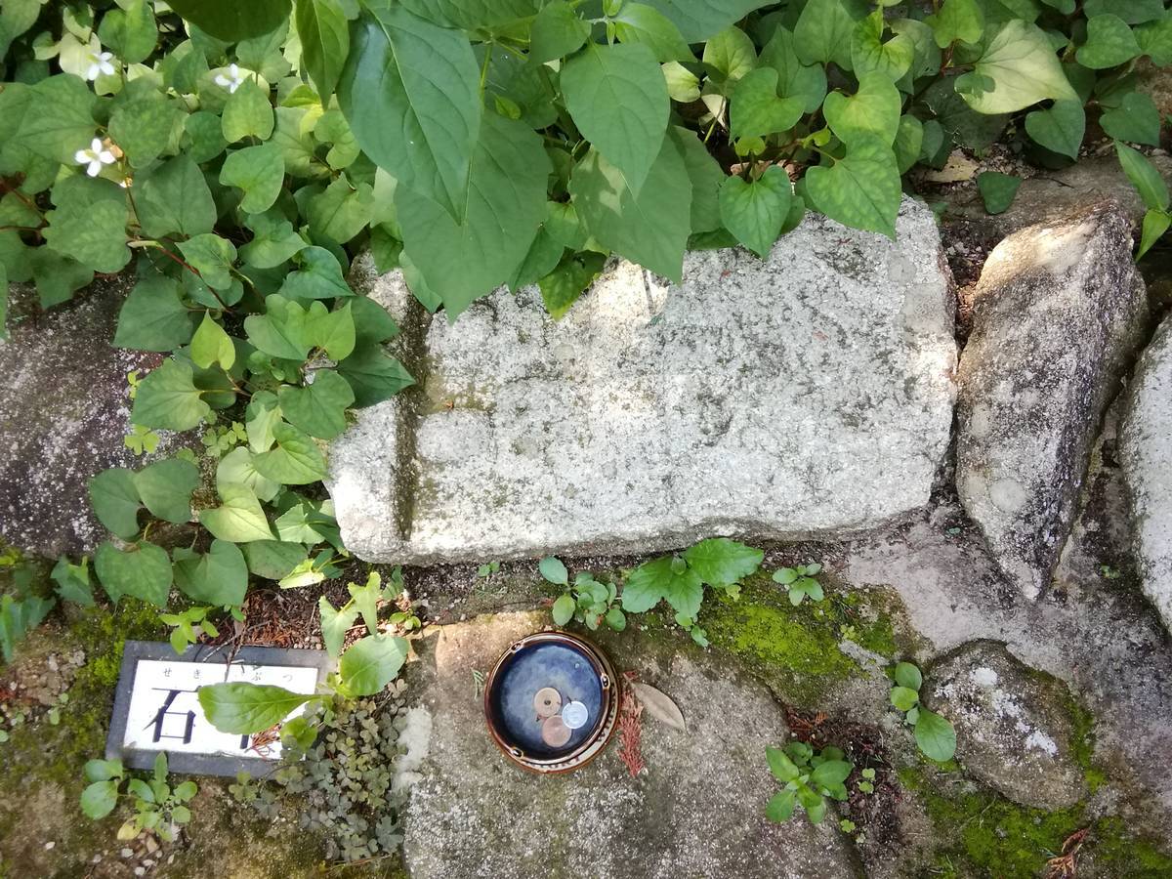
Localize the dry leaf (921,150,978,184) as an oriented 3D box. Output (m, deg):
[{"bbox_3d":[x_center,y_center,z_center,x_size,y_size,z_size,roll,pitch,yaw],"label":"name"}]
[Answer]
[{"bbox_3d":[0.317,-0.236,0.765,0.050,0.010,0.035,-13,72,8],"label":"dry leaf"}]

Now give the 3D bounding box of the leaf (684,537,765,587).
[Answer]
[{"bbox_3d":[0.107,0.095,0.685,0.064,0.011,0.038,-7,75,7],"label":"leaf"}]

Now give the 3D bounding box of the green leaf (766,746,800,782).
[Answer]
[{"bbox_3d":[0.144,0.238,0.645,0.016,0.007,0.031,-40,74,-7],"label":"green leaf"}]

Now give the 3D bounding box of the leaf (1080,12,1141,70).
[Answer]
[{"bbox_3d":[0.475,-0.362,0.800,0.057,0.013,0.053,13,81,-1],"label":"leaf"}]

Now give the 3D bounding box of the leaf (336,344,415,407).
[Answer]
[{"bbox_3d":[-0.173,-0.052,0.715,0.072,0.014,0.053,12,79,5],"label":"leaf"}]

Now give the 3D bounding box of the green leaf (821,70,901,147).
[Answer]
[{"bbox_3d":[0.237,-0.276,0.750,0.066,0.014,0.081,-12,78,-1],"label":"green leaf"}]

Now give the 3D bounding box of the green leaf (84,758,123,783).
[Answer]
[{"bbox_3d":[-0.372,0.256,0.680,0.030,0.008,0.019,-8,78,-1],"label":"green leaf"}]

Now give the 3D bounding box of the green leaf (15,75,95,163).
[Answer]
[{"bbox_3d":[-0.440,-0.265,0.730,0.073,0.015,0.080,-6,82,5],"label":"green leaf"}]

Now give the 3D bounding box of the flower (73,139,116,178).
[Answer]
[{"bbox_3d":[-0.401,-0.231,0.720,0.032,0.017,0.032,11,80,-1],"label":"flower"}]

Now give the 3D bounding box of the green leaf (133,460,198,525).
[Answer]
[{"bbox_3d":[-0.346,0.040,0.725,0.051,0.014,0.051,19,75,-11],"label":"green leaf"}]

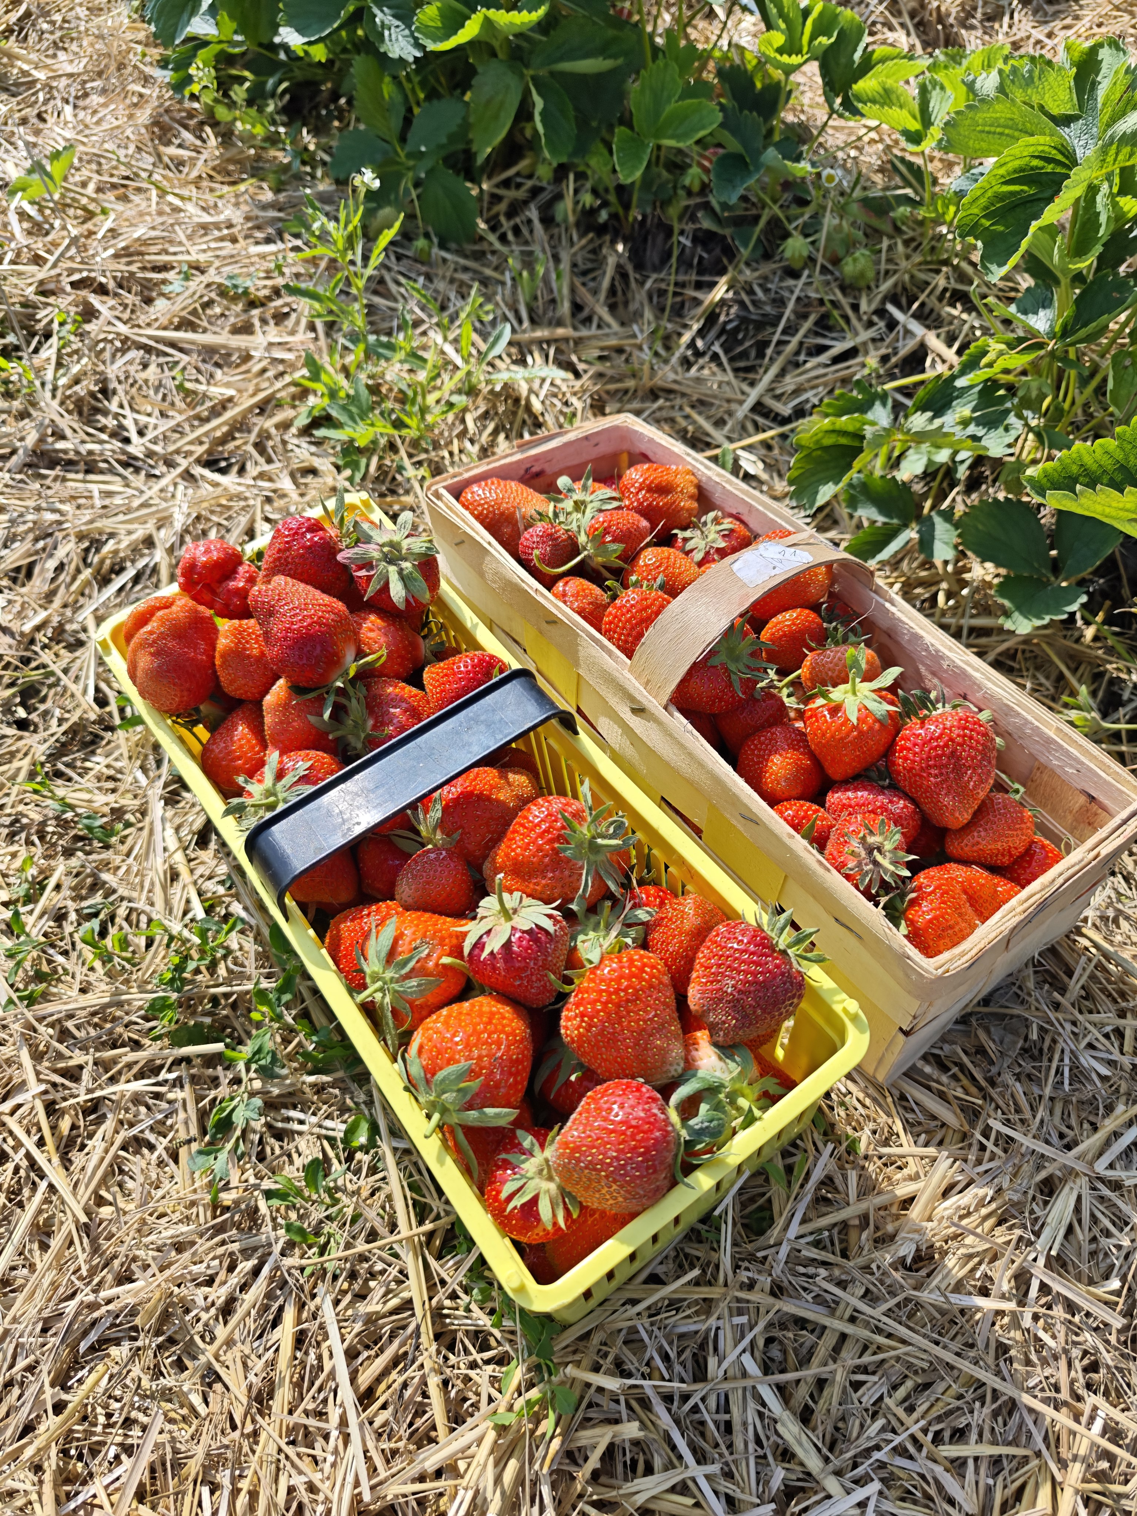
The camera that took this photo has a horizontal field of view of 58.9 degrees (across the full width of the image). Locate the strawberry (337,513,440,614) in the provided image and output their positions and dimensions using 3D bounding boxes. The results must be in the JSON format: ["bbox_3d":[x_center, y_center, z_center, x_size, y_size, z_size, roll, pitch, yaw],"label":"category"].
[{"bbox_3d":[-0.089,-0.098,0.511,0.047,0.043,0.047,0,69,0],"label":"strawberry"}]

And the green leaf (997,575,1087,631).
[{"bbox_3d":[0.271,-0.089,0.575,0.051,0.014,0.042,16,55,13],"label":"green leaf"}]

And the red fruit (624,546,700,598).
[{"bbox_3d":[0.055,-0.107,0.588,0.041,0.036,0.038,-32,59,-22],"label":"red fruit"}]

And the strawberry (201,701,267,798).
[{"bbox_3d":[-0.158,-0.004,0.480,0.034,0.034,0.045,22,90,-6],"label":"strawberry"}]

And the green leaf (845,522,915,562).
[{"bbox_3d":[0.185,-0.129,0.602,0.046,0.016,0.036,-11,55,-7],"label":"green leaf"}]

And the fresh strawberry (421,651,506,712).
[{"bbox_3d":[-0.048,-0.032,0.477,0.042,0.037,0.037,-22,16,14],"label":"fresh strawberry"}]

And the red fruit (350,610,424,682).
[{"bbox_3d":[-0.086,-0.052,0.470,0.041,0.036,0.036,10,90,-11],"label":"red fruit"}]

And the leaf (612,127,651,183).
[{"bbox_3d":[0.052,-0.509,0.850,0.033,0.011,0.049,17,86,19],"label":"leaf"}]

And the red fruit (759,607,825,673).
[{"bbox_3d":[0.126,-0.067,0.568,0.034,0.035,0.034,-22,63,-36],"label":"red fruit"}]

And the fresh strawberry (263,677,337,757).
[{"bbox_3d":[-0.128,-0.018,0.483,0.041,0.037,0.037,-8,19,35],"label":"fresh strawberry"}]

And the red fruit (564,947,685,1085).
[{"bbox_3d":[0.018,0.090,0.350,0.043,0.043,0.048,-31,65,0],"label":"red fruit"}]

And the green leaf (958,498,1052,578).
[{"bbox_3d":[0.260,-0.131,0.600,0.048,0.012,0.063,-40,68,-17],"label":"green leaf"}]

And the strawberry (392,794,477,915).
[{"bbox_3d":[-0.059,0.045,0.446,0.036,0.049,0.036,0,30,0],"label":"strawberry"}]

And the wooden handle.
[{"bbox_3d":[0.098,-0.077,0.510,0.151,0.058,0.029,-29,59,-25],"label":"wooden handle"}]

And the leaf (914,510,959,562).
[{"bbox_3d":[0.218,-0.132,0.600,0.025,0.009,0.033,-30,65,-13],"label":"leaf"}]

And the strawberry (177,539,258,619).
[{"bbox_3d":[-0.163,-0.083,0.468,0.038,0.035,0.035,-1,53,1],"label":"strawberry"}]

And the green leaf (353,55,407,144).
[{"bbox_3d":[-0.159,-0.554,0.848,0.050,0.075,0.020,-20,18,-14],"label":"green leaf"}]

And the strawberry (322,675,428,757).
[{"bbox_3d":[-0.090,-0.018,0.483,0.052,0.038,0.038,-3,51,-25],"label":"strawberry"}]

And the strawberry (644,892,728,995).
[{"bbox_3d":[0.048,0.077,0.414,0.037,0.044,0.037,6,38,-2],"label":"strawberry"}]

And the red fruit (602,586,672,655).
[{"bbox_3d":[0.040,-0.071,0.550,0.040,0.042,0.040,0,32,0],"label":"red fruit"}]

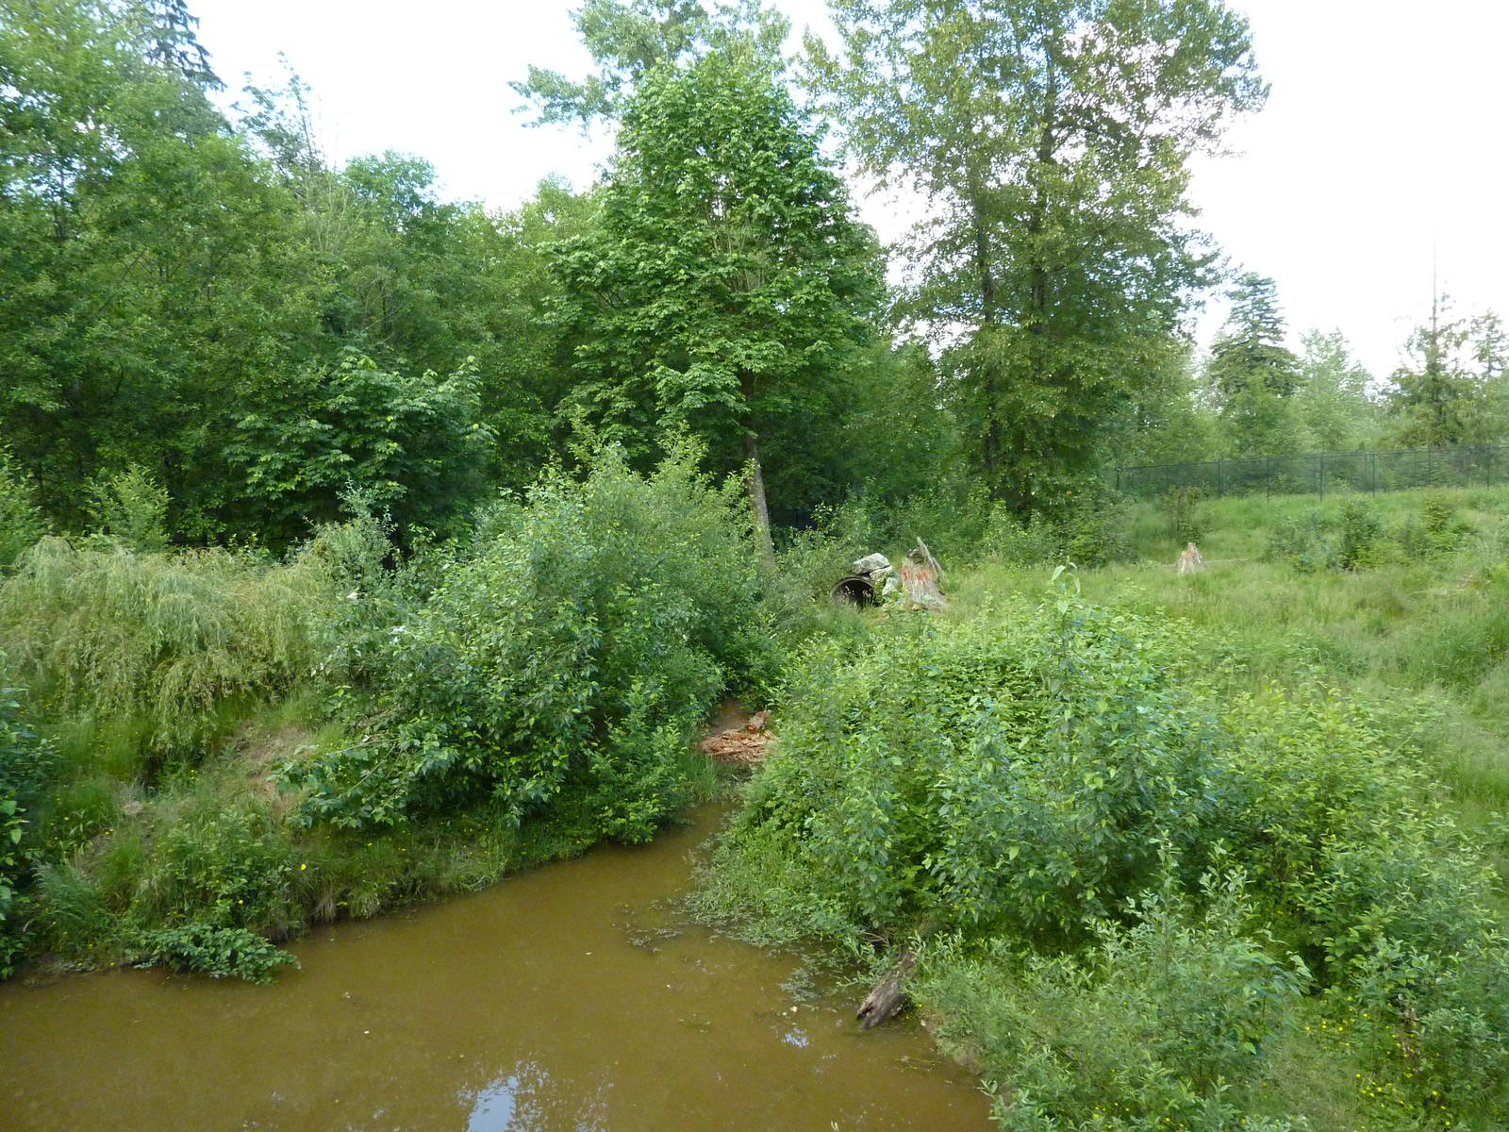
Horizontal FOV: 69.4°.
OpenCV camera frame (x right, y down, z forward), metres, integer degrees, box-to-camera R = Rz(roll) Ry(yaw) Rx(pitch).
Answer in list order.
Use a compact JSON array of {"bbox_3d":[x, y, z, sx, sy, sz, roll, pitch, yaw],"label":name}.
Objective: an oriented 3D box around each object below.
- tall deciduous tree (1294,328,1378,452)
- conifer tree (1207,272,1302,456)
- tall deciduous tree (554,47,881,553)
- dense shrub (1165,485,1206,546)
[{"bbox_3d":[44.445,-12.414,83.337,6.210,11.360,5.900,0,4,0],"label":"tall deciduous tree"},{"bbox_3d":[36.387,-13.707,79.237,6.650,15.110,6.320,0,4,0],"label":"conifer tree"},{"bbox_3d":[-0.924,-6.290,27.127,7.910,12.820,7.520,0,4,0],"label":"tall deciduous tree"},{"bbox_3d":[16.639,-1.927,41.968,1.590,2.450,1.510,0,4,0],"label":"dense shrub"}]

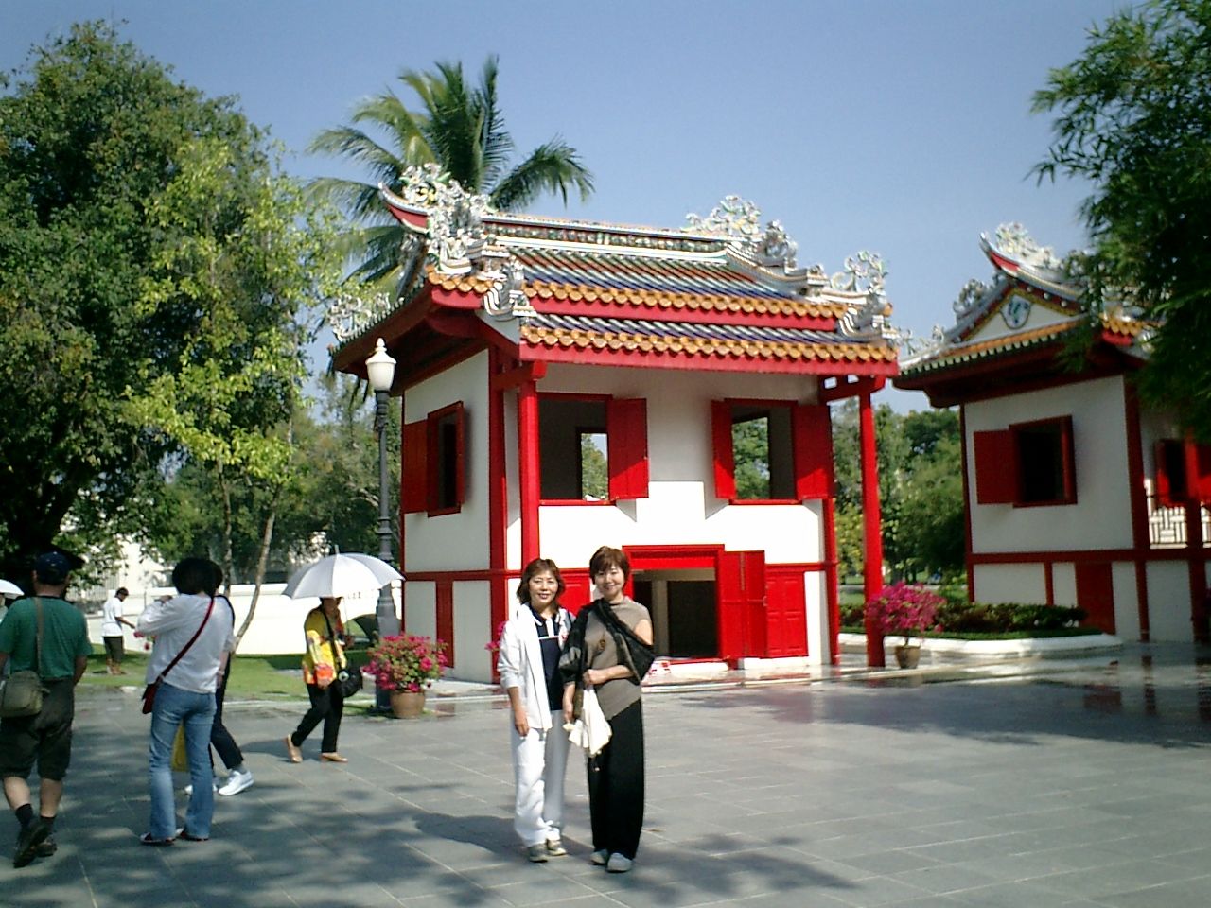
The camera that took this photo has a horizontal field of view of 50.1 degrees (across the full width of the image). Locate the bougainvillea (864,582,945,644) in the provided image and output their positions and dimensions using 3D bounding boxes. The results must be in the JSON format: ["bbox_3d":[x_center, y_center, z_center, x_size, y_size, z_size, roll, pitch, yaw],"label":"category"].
[{"bbox_3d":[4.033,2.145,17.605,1.050,0.820,1.000,-2,-5,0],"label":"bougainvillea"}]

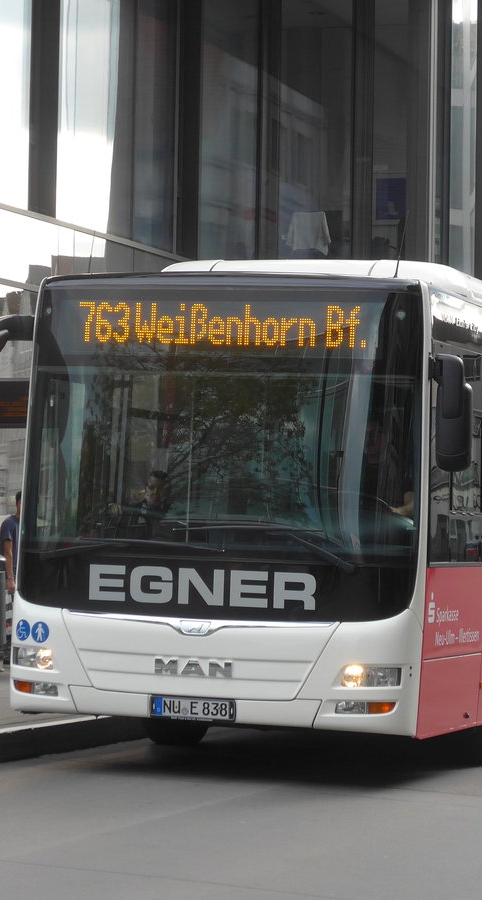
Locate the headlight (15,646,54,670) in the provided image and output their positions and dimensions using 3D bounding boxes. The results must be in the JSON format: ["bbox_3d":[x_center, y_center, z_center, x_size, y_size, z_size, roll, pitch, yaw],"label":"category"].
[{"bbox_3d":[-1.237,1.246,16.568,0.320,0.125,0.170,2,-2,26],"label":"headlight"}]

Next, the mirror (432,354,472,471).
[{"bbox_3d":[1.217,-0.217,16.030,0.205,0.665,0.170,2,-2,10],"label":"mirror"}]

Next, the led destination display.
[{"bbox_3d":[-0.117,-0.746,16.618,1.820,0.265,0.080,2,-2,18],"label":"led destination display"}]

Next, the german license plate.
[{"bbox_3d":[-0.278,1.507,16.137,0.525,0.117,0.020,2,-2,18],"label":"german license plate"}]

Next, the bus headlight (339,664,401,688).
[{"bbox_3d":[0.749,1.300,15.912,0.320,0.125,0.170,2,-2,10],"label":"bus headlight"}]

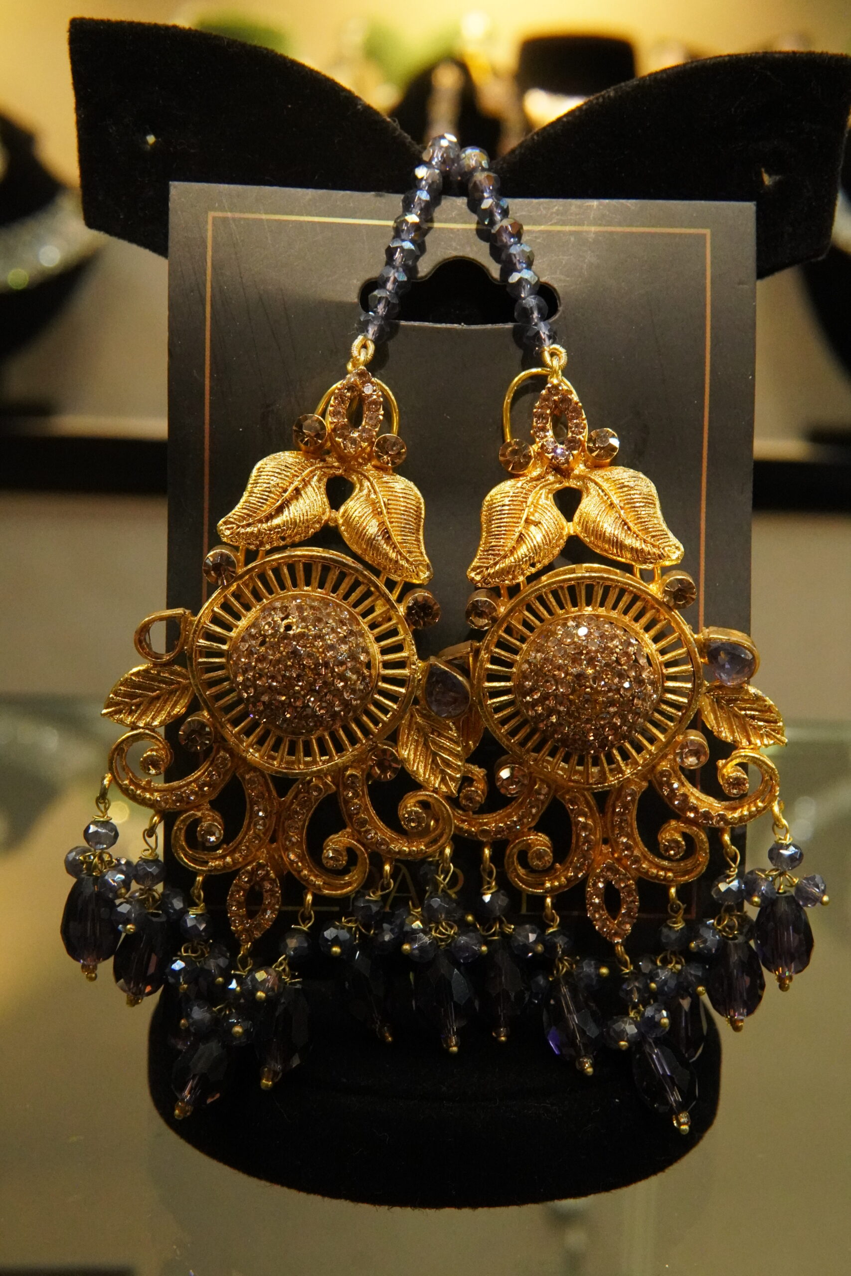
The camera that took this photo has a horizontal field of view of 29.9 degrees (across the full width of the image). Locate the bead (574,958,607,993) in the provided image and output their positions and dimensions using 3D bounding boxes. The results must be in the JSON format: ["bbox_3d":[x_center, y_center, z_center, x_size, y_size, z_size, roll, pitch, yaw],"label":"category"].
[{"bbox_3d":[0.026,0.053,0.249,0.005,0.005,0.005,0,6,-45],"label":"bead"}]

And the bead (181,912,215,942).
[{"bbox_3d":[-0.036,0.045,0.251,0.005,0.005,0.005,2,15,0],"label":"bead"}]

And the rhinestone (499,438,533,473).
[{"bbox_3d":[0.014,-0.029,0.250,0.005,0.005,0.004,4,3,7],"label":"rhinestone"}]

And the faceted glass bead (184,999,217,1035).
[{"bbox_3d":[-0.033,0.055,0.233,0.004,0.005,0.005,-27,12,-24],"label":"faceted glass bead"}]

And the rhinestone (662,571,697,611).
[{"bbox_3d":[0.040,-0.007,0.249,0.005,0.005,0.004,4,17,5],"label":"rhinestone"}]

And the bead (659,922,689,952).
[{"bbox_3d":[0.040,0.048,0.258,0.005,0.004,0.005,0,6,0],"label":"bead"}]

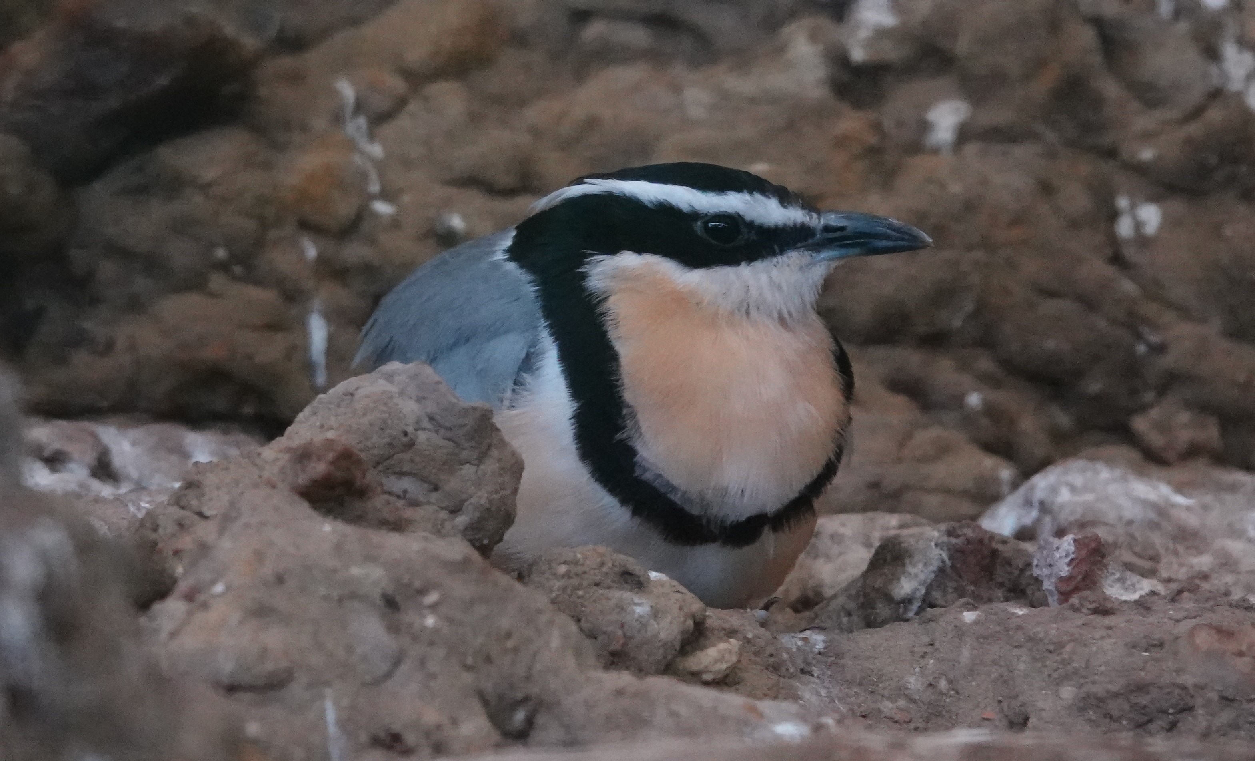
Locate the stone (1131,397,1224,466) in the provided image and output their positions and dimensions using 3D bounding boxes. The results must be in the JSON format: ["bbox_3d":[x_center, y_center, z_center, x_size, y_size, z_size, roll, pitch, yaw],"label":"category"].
[{"bbox_3d":[0.091,0.008,2.150,0.016,0.011,0.011,0,7,0],"label":"stone"}]

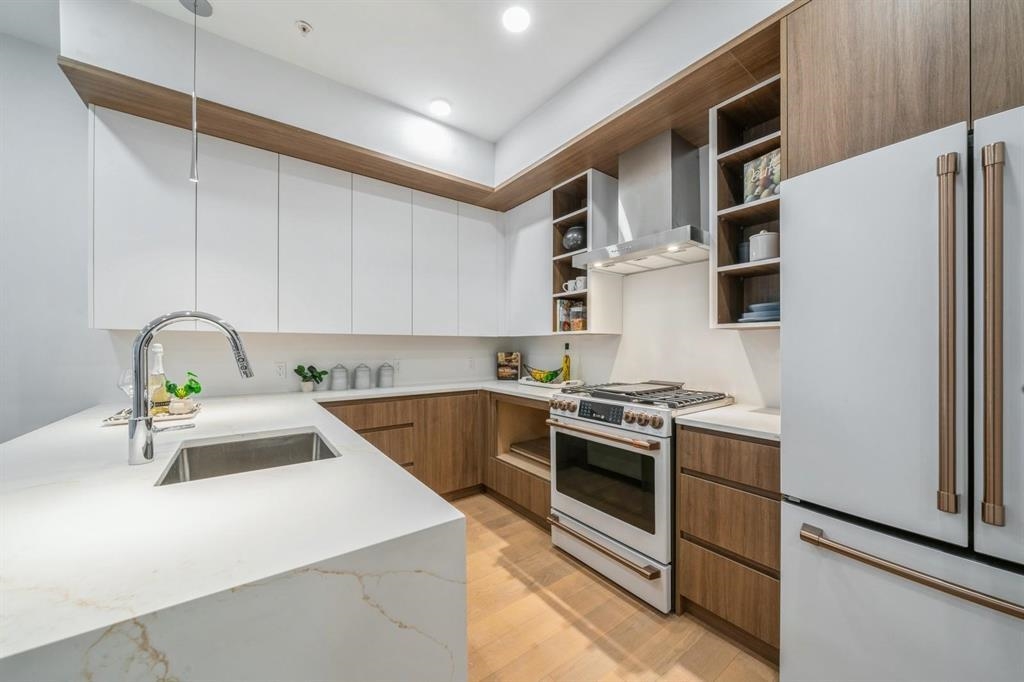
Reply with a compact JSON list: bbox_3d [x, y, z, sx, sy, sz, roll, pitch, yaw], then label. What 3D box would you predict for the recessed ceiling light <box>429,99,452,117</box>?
[{"bbox_3d":[-0.477,-1.565,2.458,0.146,0.040,0.146,0,0,0],"label":"recessed ceiling light"}]

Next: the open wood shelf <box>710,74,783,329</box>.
[{"bbox_3d":[1.269,-0.618,1.826,0.340,1.112,0.406,1,0,-37],"label":"open wood shelf"}]

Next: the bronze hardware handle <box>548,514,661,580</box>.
[{"bbox_3d":[0.442,1.031,1.921,0.070,0.036,0.686,1,0,-37],"label":"bronze hardware handle"}]

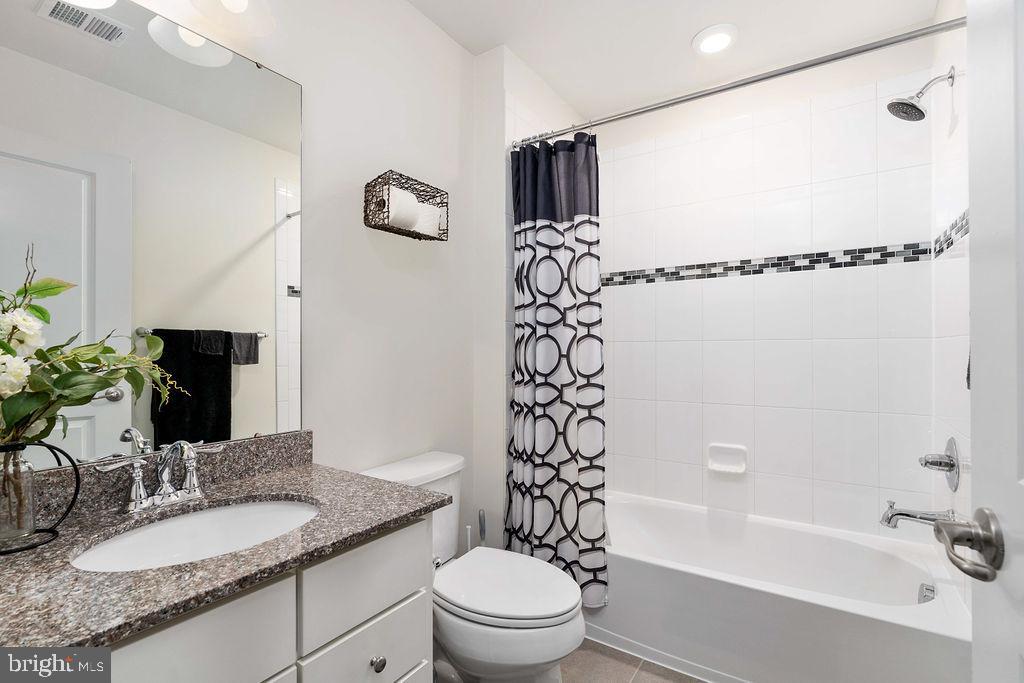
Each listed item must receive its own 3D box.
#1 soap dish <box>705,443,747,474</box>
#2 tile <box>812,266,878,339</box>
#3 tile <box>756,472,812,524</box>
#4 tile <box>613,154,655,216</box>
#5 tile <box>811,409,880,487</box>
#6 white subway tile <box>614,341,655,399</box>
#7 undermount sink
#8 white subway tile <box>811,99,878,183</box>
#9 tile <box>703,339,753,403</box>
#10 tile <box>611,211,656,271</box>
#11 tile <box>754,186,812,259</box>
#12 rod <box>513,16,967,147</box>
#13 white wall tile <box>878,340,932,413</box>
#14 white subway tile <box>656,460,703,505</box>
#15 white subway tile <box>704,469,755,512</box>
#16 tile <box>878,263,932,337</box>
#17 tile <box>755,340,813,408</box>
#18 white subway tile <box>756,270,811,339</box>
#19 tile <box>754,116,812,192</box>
[{"bbox_3d":[1.036,0.564,2.202,0.163,0.120,0.065,0,-1,33],"label":"soap dish"},{"bbox_3d":[1.441,-0.161,1.973,0.229,0.305,0.010,0,-1,33],"label":"tile"},{"bbox_3d":[1.258,0.721,2.101,0.230,0.199,0.010,-1,-1,33],"label":"tile"},{"bbox_3d":[0.674,-0.860,2.504,0.230,0.309,0.010,-1,-1,33],"label":"tile"},{"bbox_3d":[1.442,0.457,1.968,0.229,0.307,0.010,0,-1,33],"label":"tile"},{"bbox_3d":[0.673,0.155,2.485,0.230,0.309,0.010,-1,-1,33],"label":"white subway tile"},{"bbox_3d":[-0.597,0.459,0.896,0.360,0.160,0.430,0,-1,33],"label":"undermount sink"},{"bbox_3d":[1.453,-0.871,2.000,0.231,0.311,0.010,-1,0,32],"label":"white subway tile"},{"bbox_3d":[1.056,0.150,2.223,0.229,0.307,0.010,0,-1,33],"label":"tile"},{"bbox_3d":[0.669,-0.553,2.493,0.229,0.306,0.010,0,-1,33],"label":"tile"},{"bbox_3d":[1.258,-0.555,2.122,0.231,0.311,0.010,-1,0,32],"label":"tile"},{"bbox_3d":[0.631,-0.843,1.568,1.499,0.027,0.027,0,-1,32],"label":"rod"},{"bbox_3d":[1.609,0.146,1.860,0.168,0.307,0.010,0,-1,33],"label":"white wall tile"},{"bbox_3d":[0.867,0.725,2.350,0.230,0.199,0.010,-1,-1,33],"label":"white subway tile"},{"bbox_3d":[1.069,0.734,2.238,0.231,0.210,0.010,-1,0,32],"label":"white subway tile"},{"bbox_3d":[1.620,-0.167,1.877,0.169,0.307,0.010,0,-1,33],"label":"tile"},{"bbox_3d":[1.248,0.149,2.097,0.229,0.307,0.010,0,-1,33],"label":"tile"},{"bbox_3d":[1.255,-0.164,2.112,0.229,0.307,0.010,0,-1,33],"label":"white subway tile"},{"bbox_3d":[1.247,-0.860,2.105,0.229,0.305,0.010,0,-1,33],"label":"tile"}]

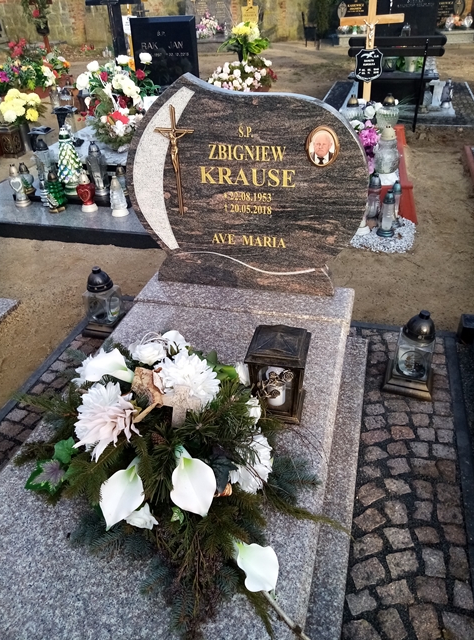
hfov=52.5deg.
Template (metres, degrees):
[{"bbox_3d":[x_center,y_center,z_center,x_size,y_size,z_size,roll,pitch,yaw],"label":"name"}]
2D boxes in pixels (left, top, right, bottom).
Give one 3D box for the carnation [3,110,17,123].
[{"bbox_3d":[-2.206,-1.982,4.683,0.115,0.105,0.115,-12,36,-10],"label":"carnation"}]

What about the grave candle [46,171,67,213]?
[{"bbox_3d":[-1.265,-0.879,3.291,0.120,0.260,0.110,1,36,8],"label":"grave candle"}]

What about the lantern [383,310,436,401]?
[{"bbox_3d":[0.672,0.110,1.826,0.180,0.335,0.180,6,37,14],"label":"lantern"}]

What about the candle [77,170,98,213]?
[{"bbox_3d":[-0.967,-0.838,3.139,0.122,0.252,0.104,7,36,14],"label":"candle"}]

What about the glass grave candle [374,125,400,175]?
[{"bbox_3d":[0.960,-1.093,3.066,0.168,0.281,0.168,7,36,14],"label":"glass grave candle"}]

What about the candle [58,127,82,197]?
[{"bbox_3d":[-1.126,-1.063,3.235,0.166,0.431,0.166,7,36,14],"label":"candle"}]

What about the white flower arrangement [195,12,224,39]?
[{"bbox_3d":[-0.560,-5.998,9.791,0.540,0.480,0.440,6,37,14],"label":"white flower arrangement"}]

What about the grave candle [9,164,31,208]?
[{"bbox_3d":[-1.553,-0.945,3.396,0.115,0.280,0.115,-13,37,-13],"label":"grave candle"}]

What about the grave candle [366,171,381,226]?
[{"bbox_3d":[0.815,-0.712,2.852,0.085,0.317,0.085,7,36,14],"label":"grave candle"}]

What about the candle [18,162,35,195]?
[{"bbox_3d":[-1.528,-1.020,3.458,0.100,0.205,0.100,6,37,14],"label":"candle"}]

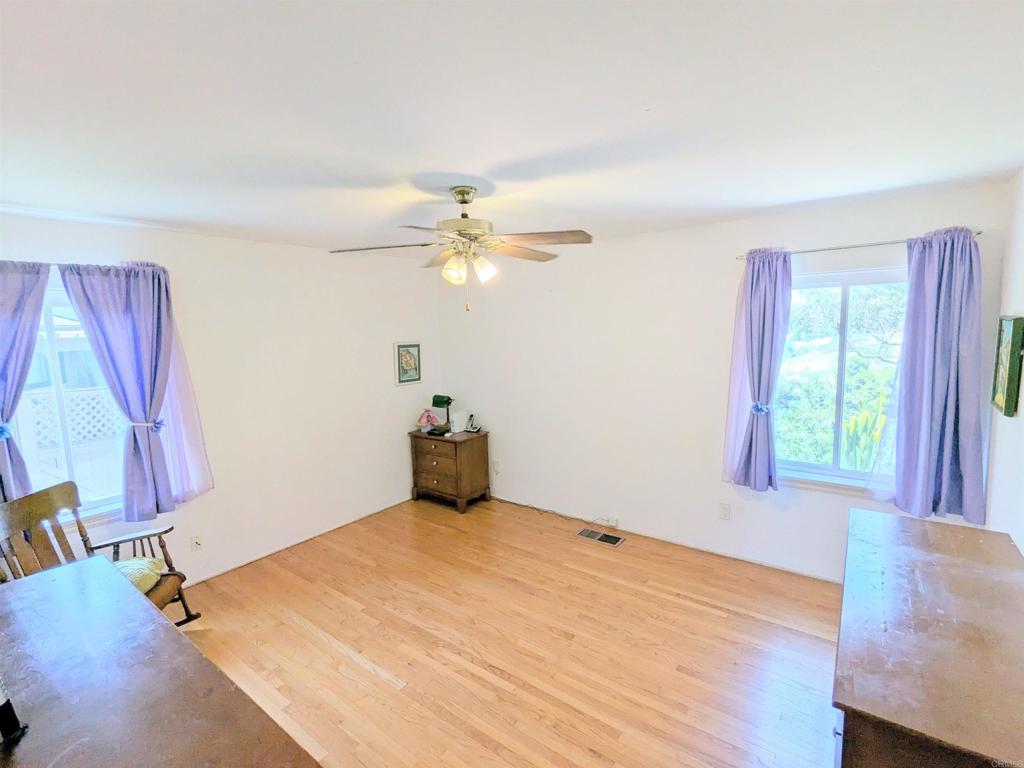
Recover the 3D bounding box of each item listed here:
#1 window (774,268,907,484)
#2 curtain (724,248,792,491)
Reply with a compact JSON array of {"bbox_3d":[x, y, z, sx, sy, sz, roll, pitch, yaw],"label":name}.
[{"bbox_3d":[2.070,-0.021,2.991,1.060,1.351,0.110,3,8,37],"label":"window"},{"bbox_3d":[1.650,-0.088,3.185,0.345,1.606,0.130,3,8,37],"label":"curtain"}]

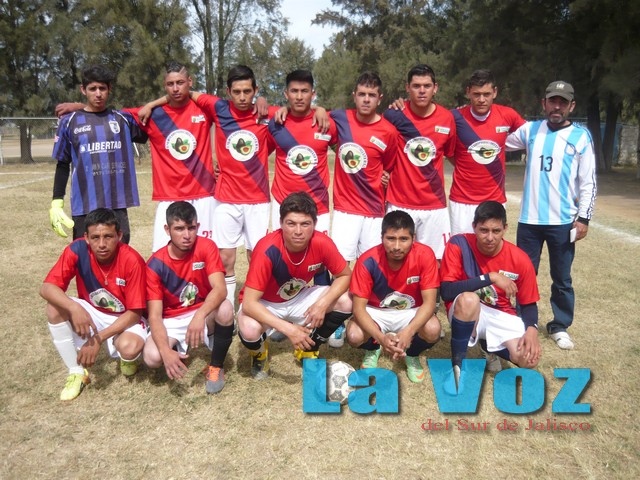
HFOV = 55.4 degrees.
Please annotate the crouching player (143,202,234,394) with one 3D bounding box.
[{"bbox_3d":[-0.752,0.275,3.487,0.480,1.000,0.680,-3,11,-17],"label":"crouching player"}]

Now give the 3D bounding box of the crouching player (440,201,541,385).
[{"bbox_3d":[0.915,0.286,3.473,0.580,1.000,0.770,2,10,10],"label":"crouching player"}]

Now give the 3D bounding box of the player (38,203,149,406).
[{"bbox_3d":[-1.277,0.294,3.440,0.560,0.980,0.720,-2,11,-12],"label":"player"}]

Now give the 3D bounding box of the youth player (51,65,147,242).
[{"bbox_3d":[-1.405,-0.203,3.958,0.660,1.770,0.360,-3,11,-14],"label":"youth player"}]

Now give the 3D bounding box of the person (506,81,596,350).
[{"bbox_3d":[1.478,-0.160,3.946,0.600,1.690,0.380,3,11,14],"label":"person"}]

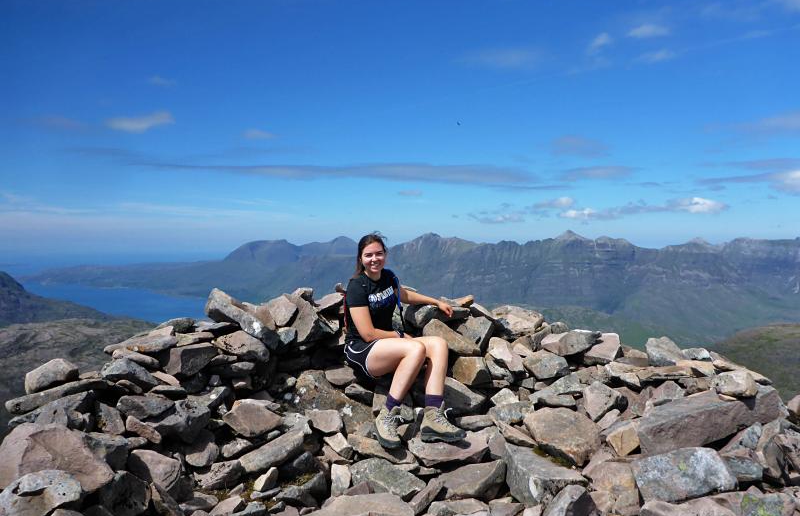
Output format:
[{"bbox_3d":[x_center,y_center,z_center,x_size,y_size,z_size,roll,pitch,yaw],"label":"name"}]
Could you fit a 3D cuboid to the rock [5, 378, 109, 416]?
[{"bbox_3d":[-1.869,0.759,3.550,0.500,0.070,0.220,-12,3,-16],"label":"rock"}]

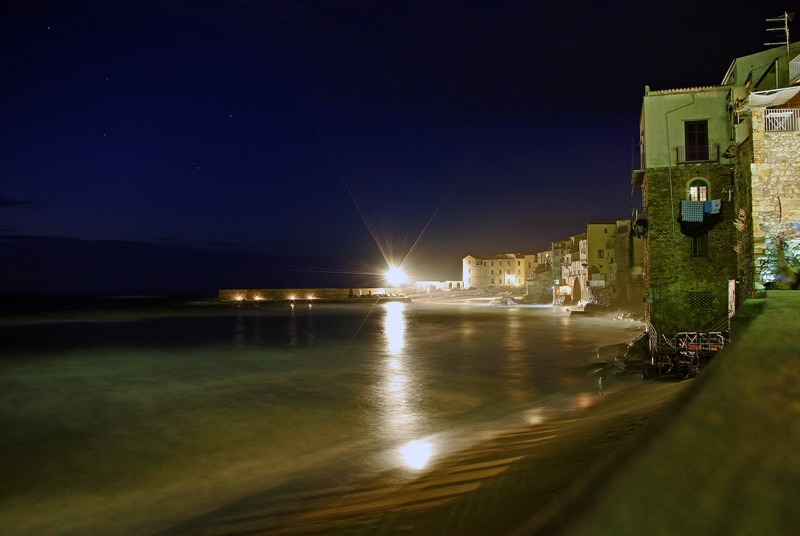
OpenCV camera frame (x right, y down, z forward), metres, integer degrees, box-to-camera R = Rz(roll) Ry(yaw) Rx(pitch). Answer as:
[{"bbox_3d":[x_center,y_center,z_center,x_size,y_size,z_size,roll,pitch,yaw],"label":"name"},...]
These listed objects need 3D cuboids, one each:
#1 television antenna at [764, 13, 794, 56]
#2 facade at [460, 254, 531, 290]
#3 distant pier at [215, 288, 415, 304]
[{"bbox_3d":[21.157,-13.073,33.500,1.500,2.300,0.600,0,-2,3],"label":"television antenna"},{"bbox_3d":[42.349,1.303,261.000,30.000,15.500,12.000,-1,-2,9],"label":"facade"},{"bbox_3d":[-41.263,13.513,290.000,92.000,7.000,11.000,0,-2,0],"label":"distant pier"}]

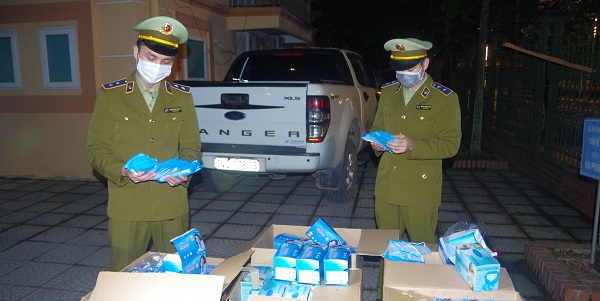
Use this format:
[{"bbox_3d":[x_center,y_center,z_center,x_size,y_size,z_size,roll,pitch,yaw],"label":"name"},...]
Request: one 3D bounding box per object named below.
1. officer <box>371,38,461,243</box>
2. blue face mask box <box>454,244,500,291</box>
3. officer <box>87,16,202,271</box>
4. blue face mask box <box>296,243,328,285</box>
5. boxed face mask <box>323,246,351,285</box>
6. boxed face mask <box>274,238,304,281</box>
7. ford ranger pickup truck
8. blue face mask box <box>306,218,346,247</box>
[{"bbox_3d":[0.716,0.157,2.885,0.520,1.740,0.430,7,12,39],"label":"officer"},{"bbox_3d":[0.750,0.492,1.905,0.102,0.111,0.191,-4,14,-2],"label":"blue face mask box"},{"bbox_3d":[-0.819,0.207,2.425,0.570,1.810,0.440,-4,10,-22],"label":"officer"},{"bbox_3d":[0.054,0.490,1.941,0.097,0.105,0.178,2,9,13],"label":"blue face mask box"},{"bbox_3d":[0.168,0.487,1.927,0.100,0.100,0.180,1,10,10],"label":"boxed face mask"},{"bbox_3d":[-0.046,0.489,1.987,0.100,0.100,0.180,1,10,10],"label":"boxed face mask"},{"bbox_3d":[0.059,-0.524,6.775,1.880,1.820,5.350,2,10,14],"label":"ford ranger pickup truck"},{"bbox_3d":[0.126,0.424,2.134,0.180,0.100,0.095,49,7,22],"label":"blue face mask box"}]

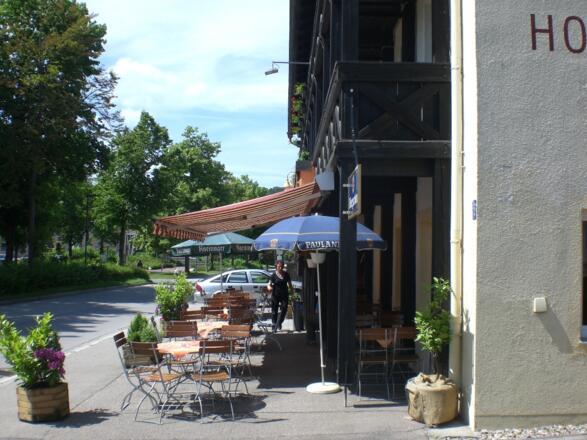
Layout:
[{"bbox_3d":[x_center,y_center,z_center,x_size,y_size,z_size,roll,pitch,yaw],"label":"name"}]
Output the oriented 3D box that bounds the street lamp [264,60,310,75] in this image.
[{"bbox_3d":[-0.152,-3.832,16.265,1.160,0.370,0.280,0,-4,0],"label":"street lamp"}]

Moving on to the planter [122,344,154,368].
[{"bbox_3d":[-2.417,2.119,10.189,0.550,0.350,0.530,0,-4,0],"label":"planter"}]

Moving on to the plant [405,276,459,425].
[{"bbox_3d":[1.463,1.352,6.788,0.540,1.510,0.530,0,-4,0],"label":"plant"}]

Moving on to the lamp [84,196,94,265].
[{"bbox_3d":[-13.343,0.968,42.015,0.600,5.280,0.600,0,-4,0],"label":"lamp"}]

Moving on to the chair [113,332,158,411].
[{"bbox_3d":[-1.739,1.703,7.329,0.500,0.840,0.430,0,-4,0],"label":"chair"}]

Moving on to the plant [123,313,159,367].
[{"bbox_3d":[-2.423,1.885,10.233,0.560,0.830,0.550,0,-4,0],"label":"plant"}]

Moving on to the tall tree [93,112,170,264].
[{"bbox_3d":[-11.634,-2.087,46.211,5.300,11.380,5.200,0,-4,0],"label":"tall tree"}]

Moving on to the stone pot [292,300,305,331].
[{"bbox_3d":[0.129,2.273,15.290,0.310,0.700,0.310,0,-4,0],"label":"stone pot"}]

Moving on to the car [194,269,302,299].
[{"bbox_3d":[-1.401,2.467,24.495,4.450,1.420,1.720,1,-4,-10],"label":"car"}]

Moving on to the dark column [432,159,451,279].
[{"bbox_3d":[1.702,0.669,7.474,0.220,2.760,0.210,0,-4,0],"label":"dark column"}]

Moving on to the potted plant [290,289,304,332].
[{"bbox_3d":[0.102,2.125,15.299,0.370,0.990,0.370,0,-4,0],"label":"potted plant"}]

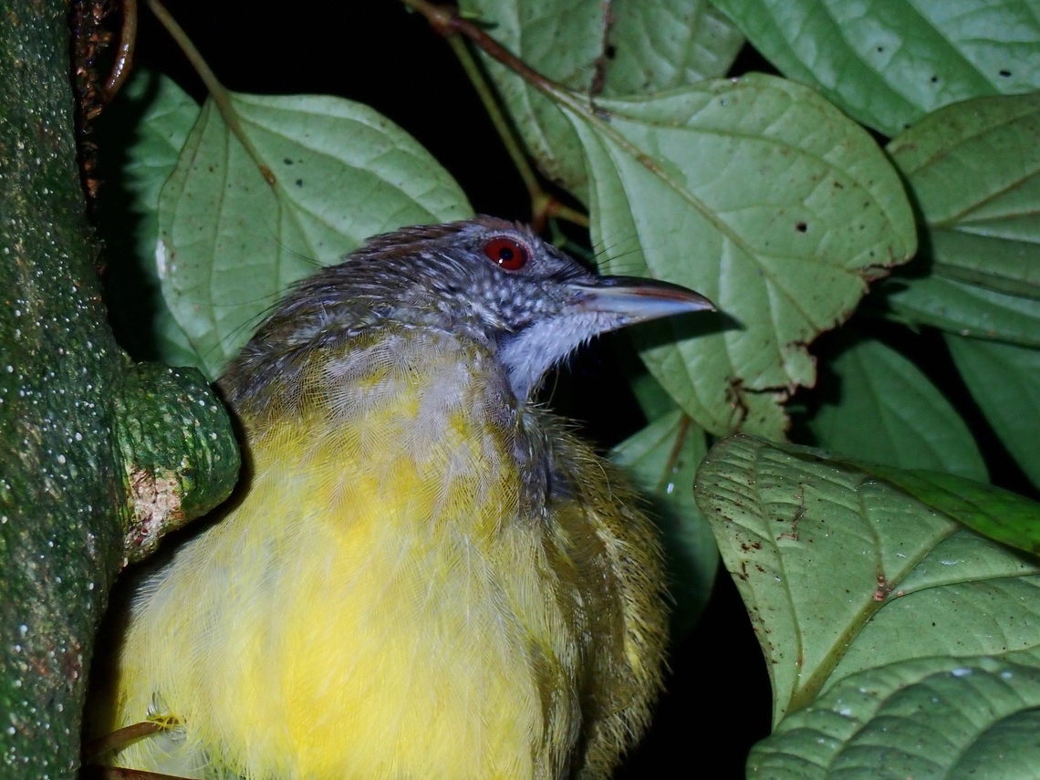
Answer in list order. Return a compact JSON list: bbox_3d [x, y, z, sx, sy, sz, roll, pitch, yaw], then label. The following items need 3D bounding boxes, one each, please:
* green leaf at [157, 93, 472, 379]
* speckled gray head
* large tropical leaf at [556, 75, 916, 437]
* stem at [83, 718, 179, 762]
[{"bbox_3d":[-0.029,-0.019,0.425,0.045,0.054,0.012,-27,0,3],"label":"green leaf"},{"bbox_3d":[-0.006,-0.010,0.387,0.063,0.026,0.028,2,-7,4],"label":"speckled gray head"},{"bbox_3d":[0.030,-0.019,0.422,0.046,0.057,0.013,-37,0,4],"label":"large tropical leaf"},{"bbox_3d":[-0.050,0.044,0.383,0.013,0.002,0.002,-22,0,0],"label":"stem"}]

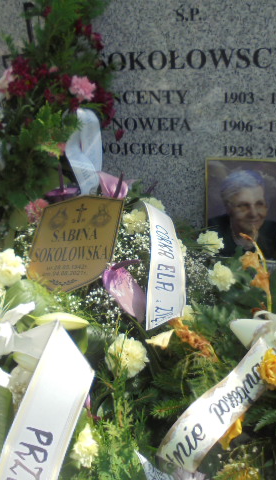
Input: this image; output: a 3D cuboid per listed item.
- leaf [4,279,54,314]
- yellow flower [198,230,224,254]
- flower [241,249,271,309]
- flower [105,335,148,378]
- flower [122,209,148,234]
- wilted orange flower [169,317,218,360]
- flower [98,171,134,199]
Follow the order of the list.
[{"bbox_3d":[-0.194,0.101,0.860,0.090,0.055,0.070,-5,24,0],"label":"leaf"},{"bbox_3d":[0.158,0.005,1.050,0.060,0.052,0.057,-5,24,0],"label":"yellow flower"},{"bbox_3d":[0.217,0.073,0.890,0.052,0.105,0.050,-5,24,0],"label":"flower"},{"bbox_3d":[-0.017,0.174,0.720,0.063,0.055,0.060,-5,24,0],"label":"flower"},{"bbox_3d":[-0.004,-0.038,1.000,0.057,0.052,0.055,-5,24,0],"label":"flower"},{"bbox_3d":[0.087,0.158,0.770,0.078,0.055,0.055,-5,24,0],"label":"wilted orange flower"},{"bbox_3d":[-0.046,-0.118,1.020,0.078,0.065,0.050,-7,24,-4],"label":"flower"}]

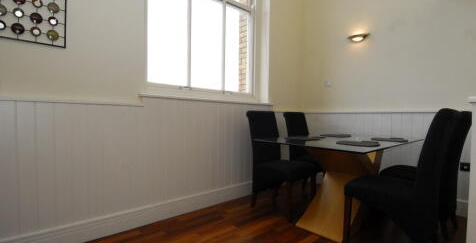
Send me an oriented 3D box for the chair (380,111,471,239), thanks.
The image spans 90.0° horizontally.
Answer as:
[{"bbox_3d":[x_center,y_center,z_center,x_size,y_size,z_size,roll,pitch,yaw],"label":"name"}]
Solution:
[{"bbox_3d":[1.697,0.442,2.181,0.436,1.027,0.617,0,2,-41],"label":"chair"}]

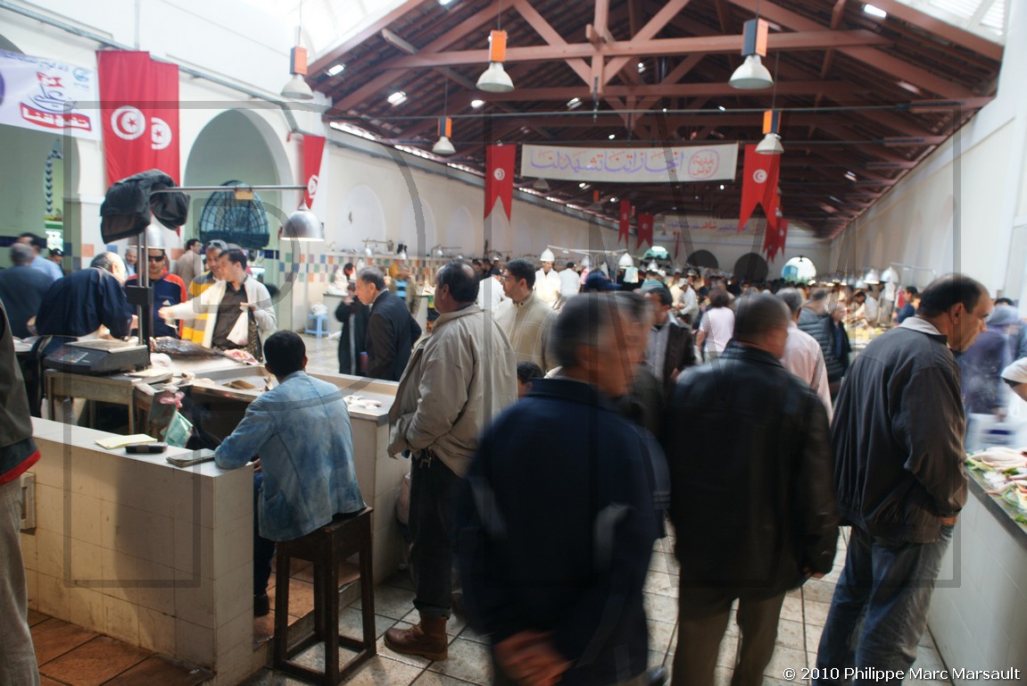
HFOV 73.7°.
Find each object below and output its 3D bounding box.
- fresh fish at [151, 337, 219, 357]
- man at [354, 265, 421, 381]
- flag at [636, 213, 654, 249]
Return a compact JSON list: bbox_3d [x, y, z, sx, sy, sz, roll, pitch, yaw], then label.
[{"bbox_3d":[-2.348,0.035,4.925,0.580,0.110,0.170,5,7,15],"label":"fresh fish"},{"bbox_3d":[-0.822,0.323,4.447,0.420,1.630,0.500,7,8,30],"label":"man"},{"bbox_3d":[5.650,-4.766,29.500,0.700,1.550,0.060,6,7,21],"label":"flag"}]

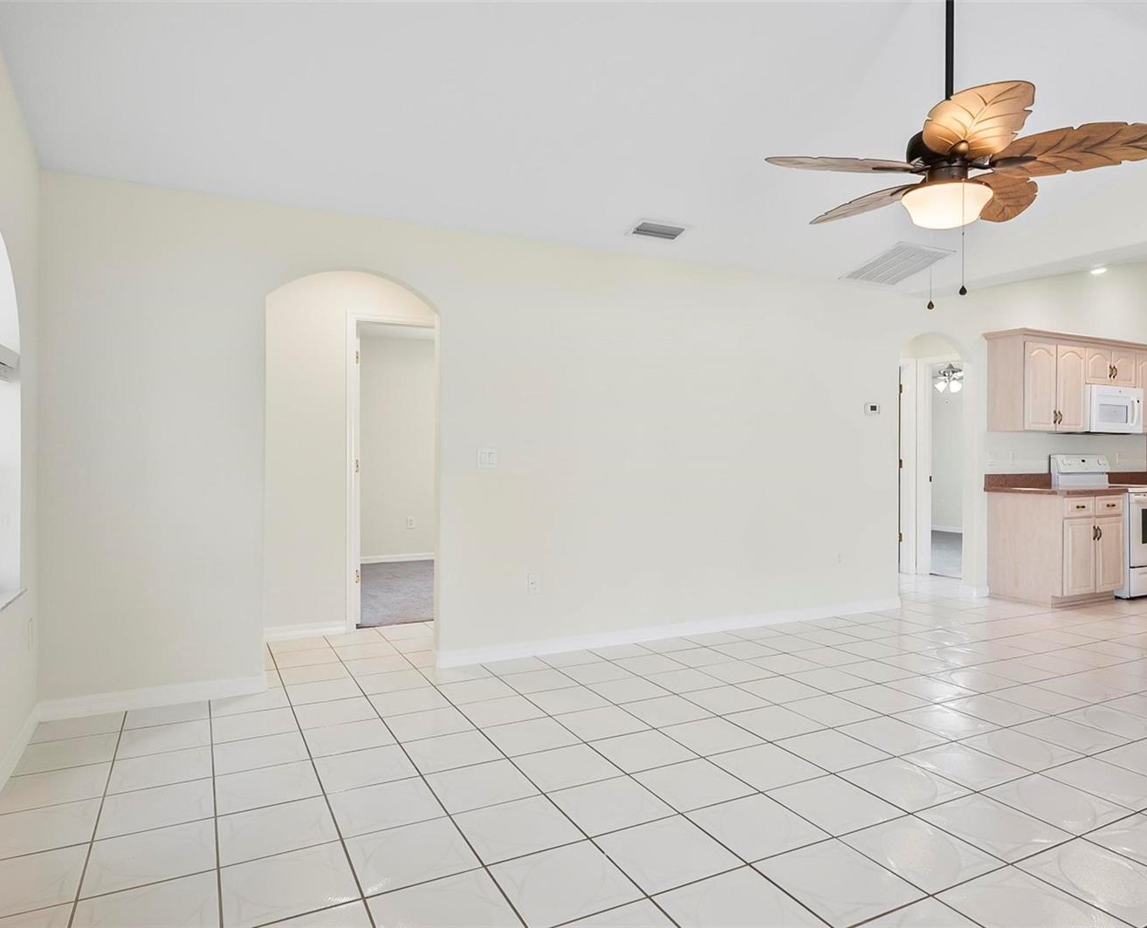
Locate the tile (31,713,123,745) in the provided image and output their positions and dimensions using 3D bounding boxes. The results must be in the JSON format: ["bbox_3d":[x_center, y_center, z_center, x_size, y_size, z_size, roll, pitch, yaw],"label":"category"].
[{"bbox_3d":[-2.124,1.134,3.163,0.341,0.010,0.280,0,1,-27],"label":"tile"}]

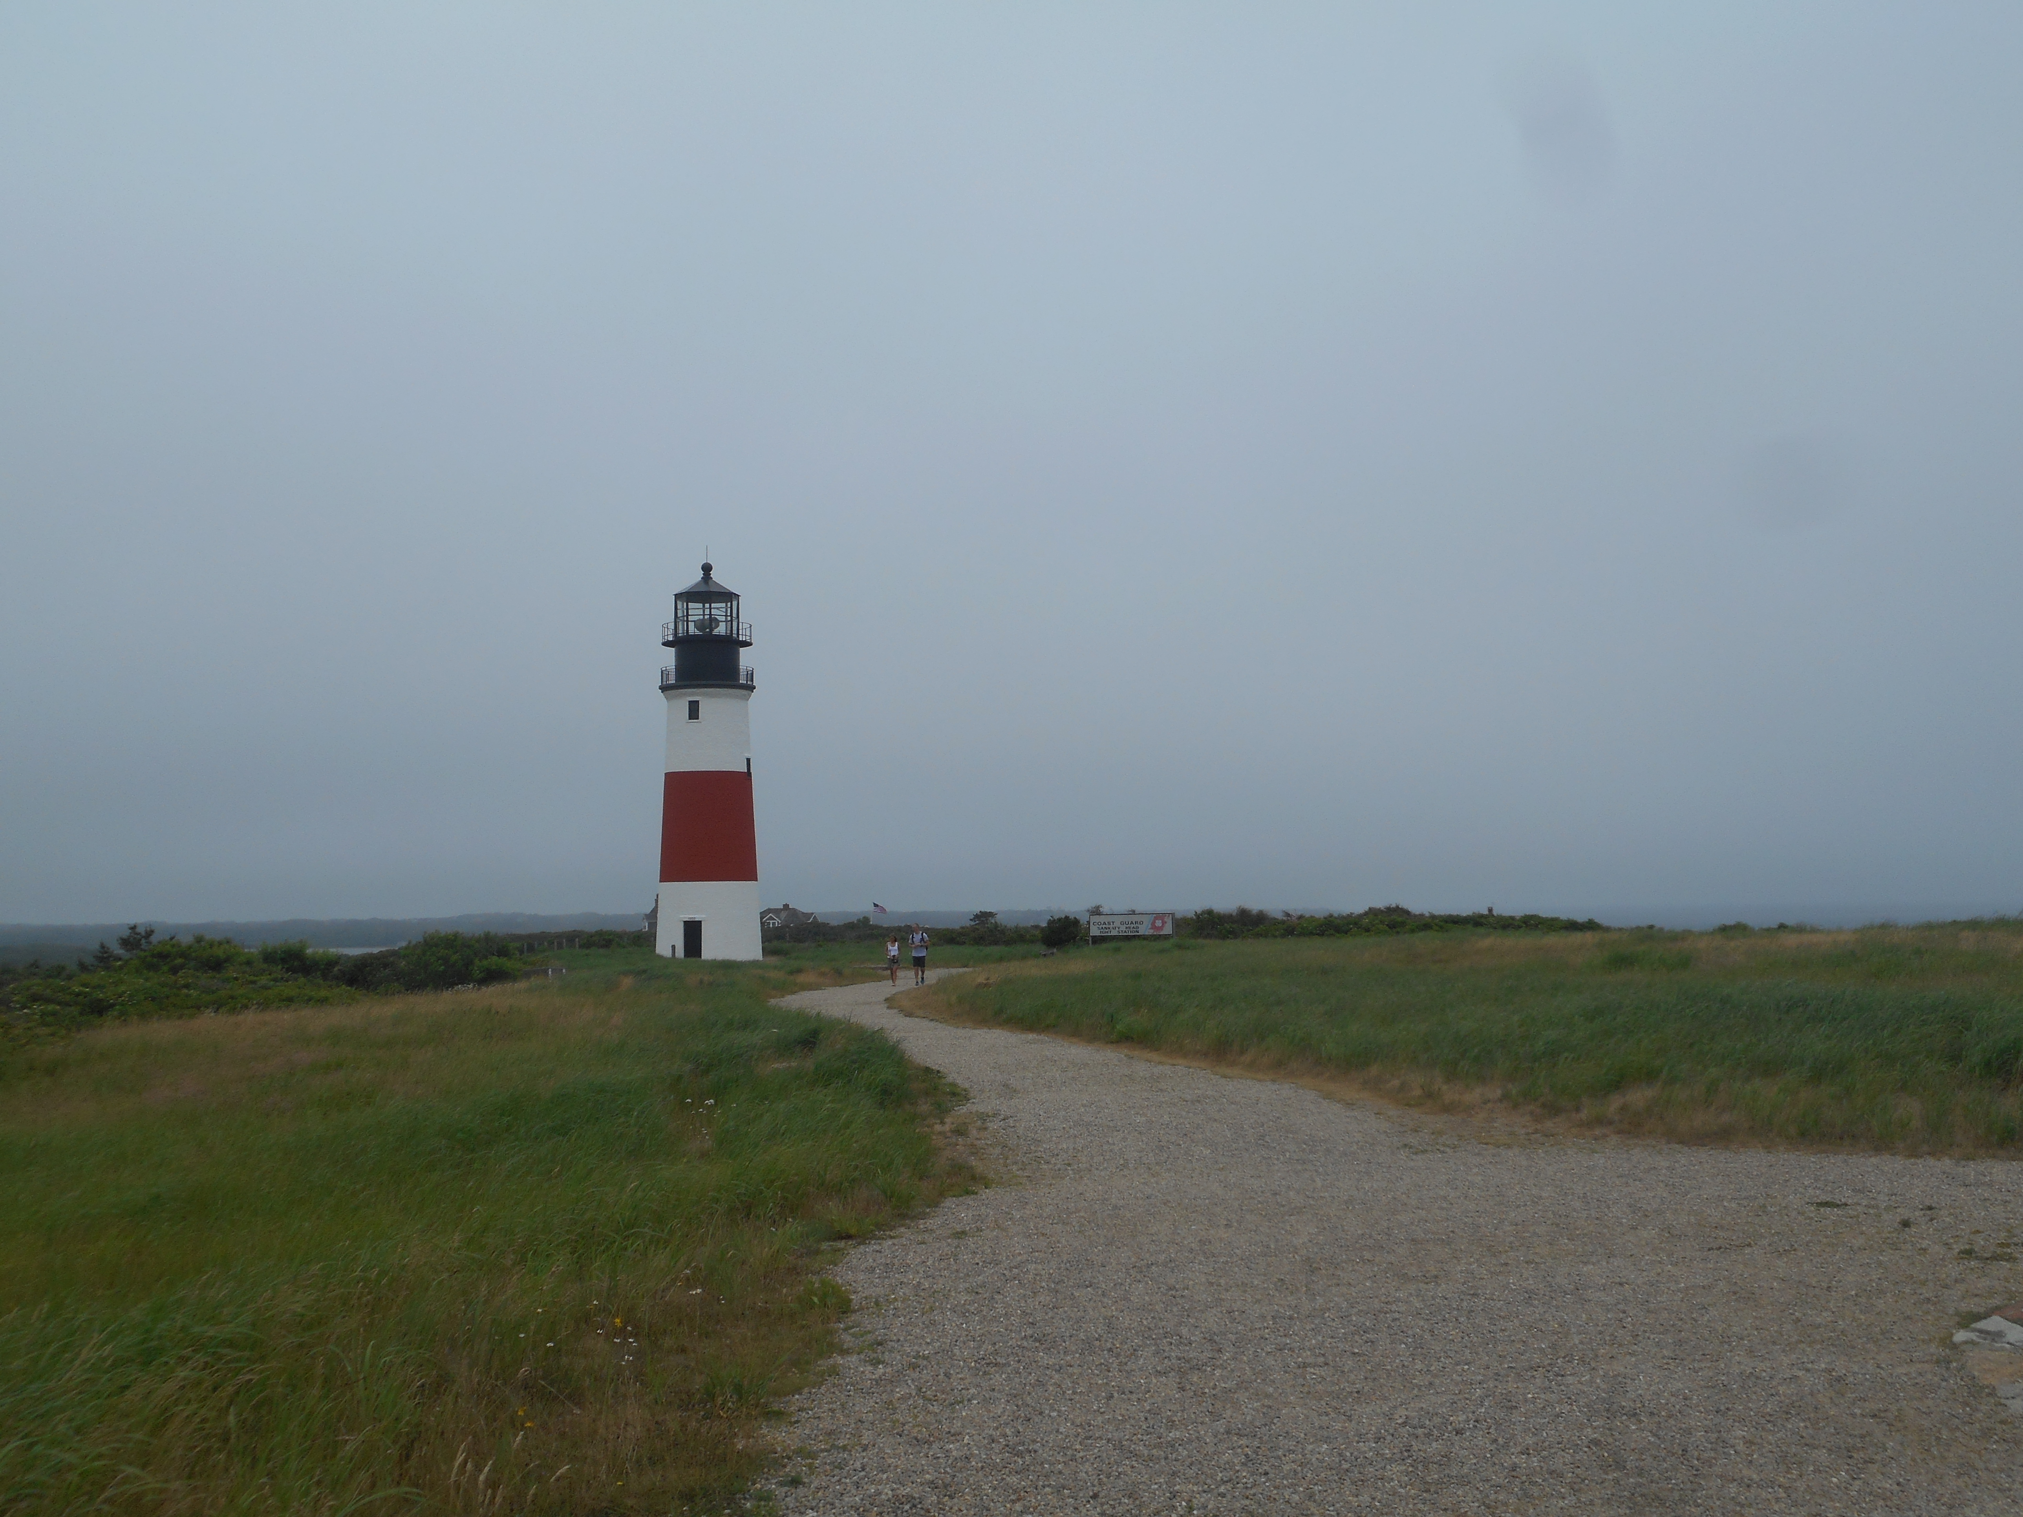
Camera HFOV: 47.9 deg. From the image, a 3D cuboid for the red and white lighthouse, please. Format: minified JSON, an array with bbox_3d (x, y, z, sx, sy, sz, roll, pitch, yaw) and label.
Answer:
[{"bbox_3d":[-16.304,0.047,122.861,5.717,21.300,5.717,-1,-4,0],"label":"red and white lighthouse"}]

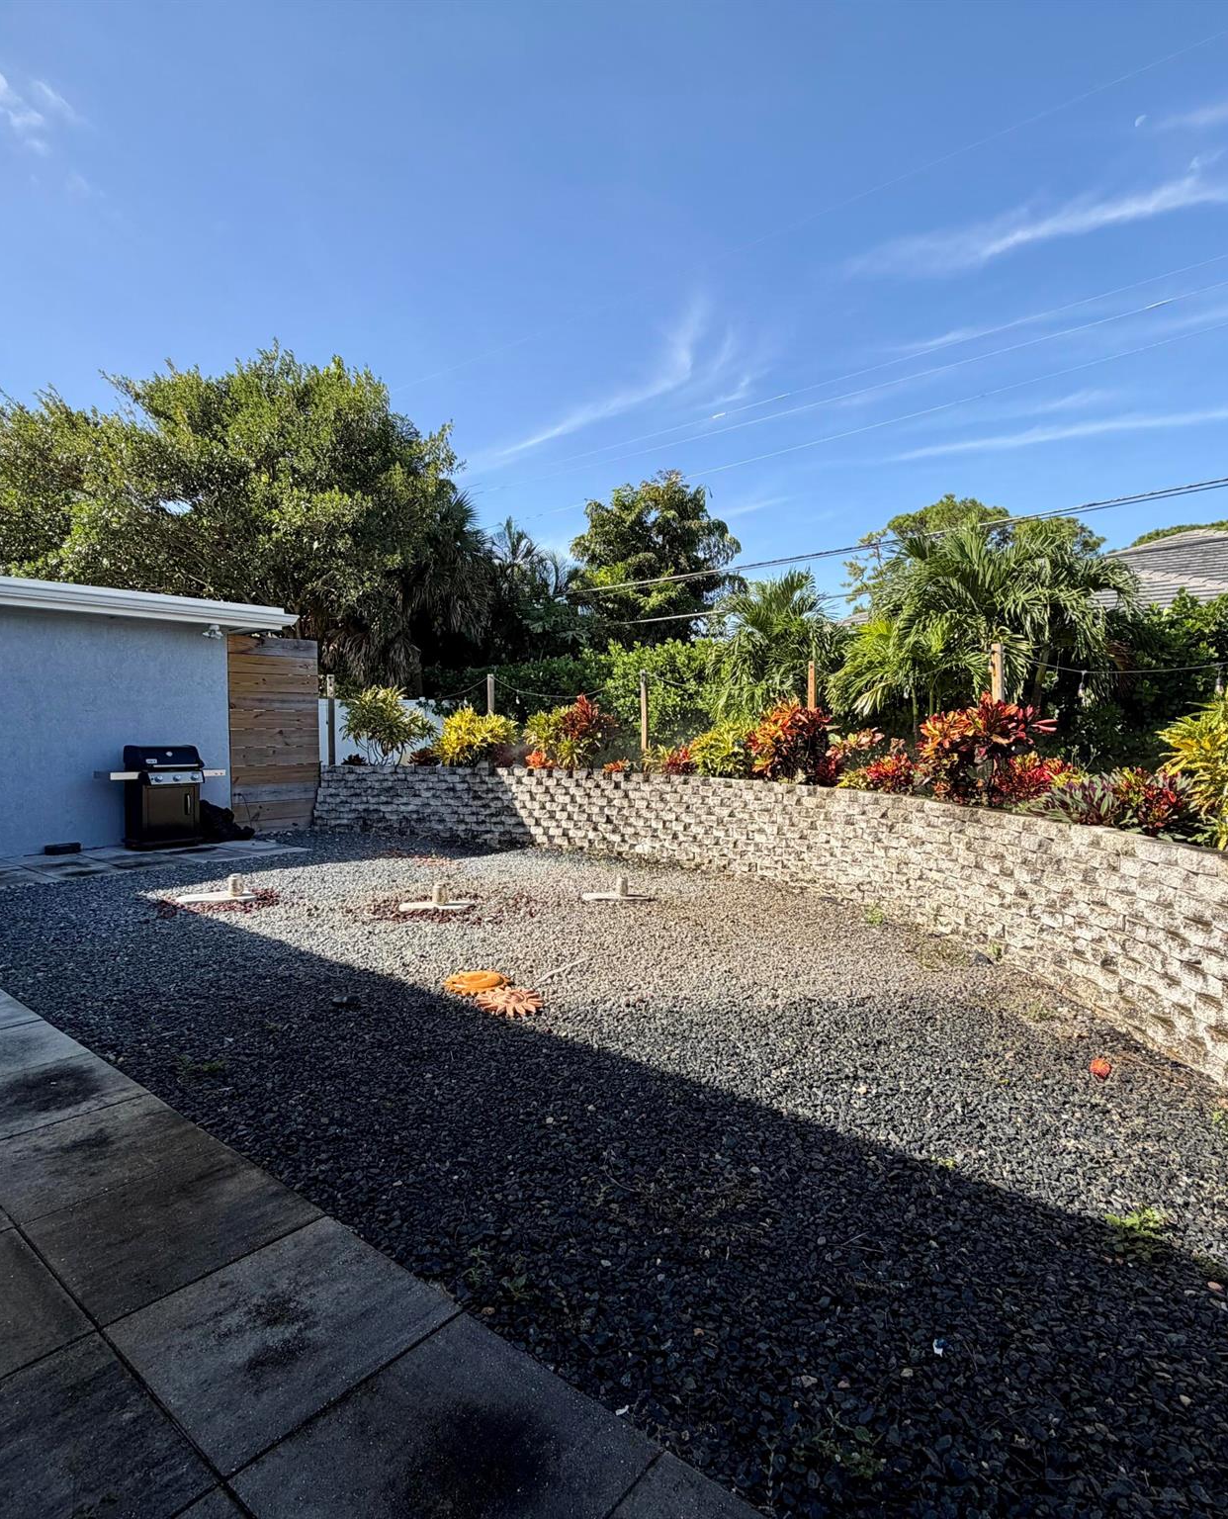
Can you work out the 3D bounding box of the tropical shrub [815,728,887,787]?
[{"bbox_3d":[2.177,-0.015,7.562,0.620,0.540,0.600,1,3,16],"label":"tropical shrub"}]

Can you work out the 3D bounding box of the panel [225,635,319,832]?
[{"bbox_3d":[-4.416,-0.293,10.681,0.070,2.500,1.240,3,3,39],"label":"panel"}]

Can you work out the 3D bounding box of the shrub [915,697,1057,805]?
[{"bbox_3d":[2.815,-0.076,6.217,0.970,0.795,0.900,2,3,24],"label":"shrub"}]

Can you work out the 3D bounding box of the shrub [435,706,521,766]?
[{"bbox_3d":[-1.813,-0.283,10.850,1.100,0.820,0.950,0,3,-9],"label":"shrub"}]

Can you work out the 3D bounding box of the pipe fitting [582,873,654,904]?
[{"bbox_3d":[0.023,1.036,6.706,0.570,0.190,0.280,0,3,0],"label":"pipe fitting"}]

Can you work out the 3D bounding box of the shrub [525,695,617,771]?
[{"bbox_3d":[-0.531,-0.299,10.000,1.100,0.950,0.950,1,3,-3],"label":"shrub"}]

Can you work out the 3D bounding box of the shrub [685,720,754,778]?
[{"bbox_3d":[1.108,-0.107,8.500,0.820,0.640,0.750,1,3,7],"label":"shrub"}]

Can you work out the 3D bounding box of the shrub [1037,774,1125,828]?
[{"bbox_3d":[2.880,0.242,5.056,0.480,0.300,0.450,2,3,30],"label":"shrub"}]

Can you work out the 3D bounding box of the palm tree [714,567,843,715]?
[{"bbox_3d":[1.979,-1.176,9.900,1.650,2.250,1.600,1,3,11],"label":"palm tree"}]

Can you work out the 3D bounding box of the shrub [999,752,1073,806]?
[{"bbox_3d":[2.911,0.143,5.659,0.470,0.407,0.450,2,3,27],"label":"shrub"}]

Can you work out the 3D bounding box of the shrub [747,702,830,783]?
[{"bbox_3d":[1.724,-0.173,8.117,0.790,0.796,0.750,1,3,12],"label":"shrub"}]

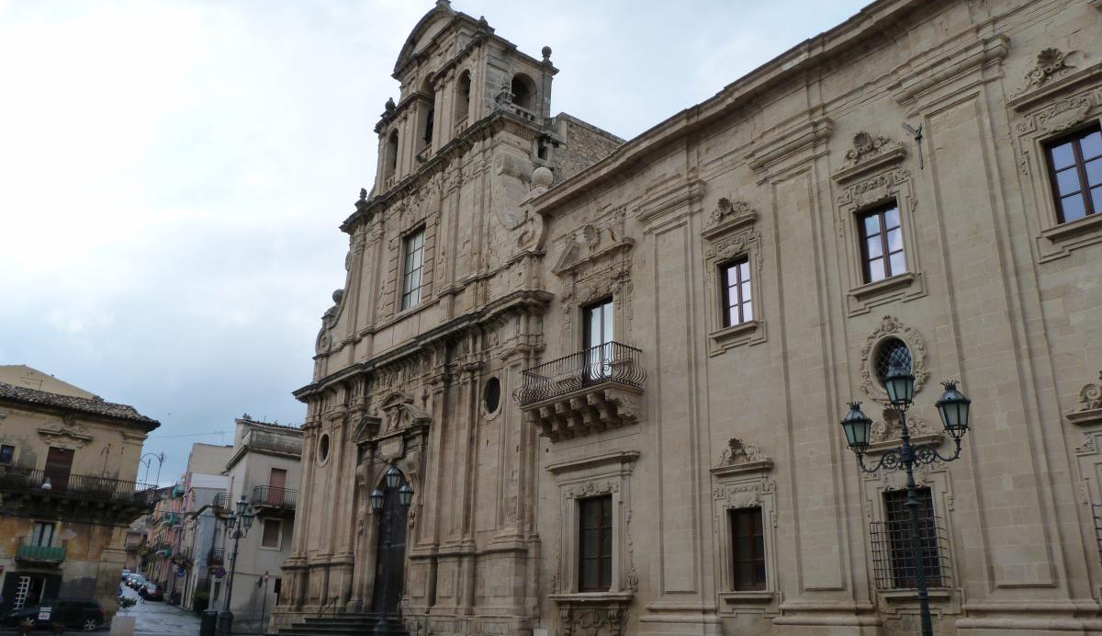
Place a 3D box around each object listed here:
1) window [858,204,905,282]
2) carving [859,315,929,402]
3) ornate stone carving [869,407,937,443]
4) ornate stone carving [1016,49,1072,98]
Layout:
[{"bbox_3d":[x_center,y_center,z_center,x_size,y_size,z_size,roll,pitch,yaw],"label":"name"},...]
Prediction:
[{"bbox_3d":[6.631,-1.507,16.602,0.150,1.577,0.911,16,-24,-36],"label":"window"},{"bbox_3d":[6.497,0.771,15.677,0.220,1.672,1.337,16,-24,-36],"label":"carving"},{"bbox_3d":[6.612,2.011,15.601,0.300,0.580,1.190,16,-24,-37],"label":"ornate stone carving"},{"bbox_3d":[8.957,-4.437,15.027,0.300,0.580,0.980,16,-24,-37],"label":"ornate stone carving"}]

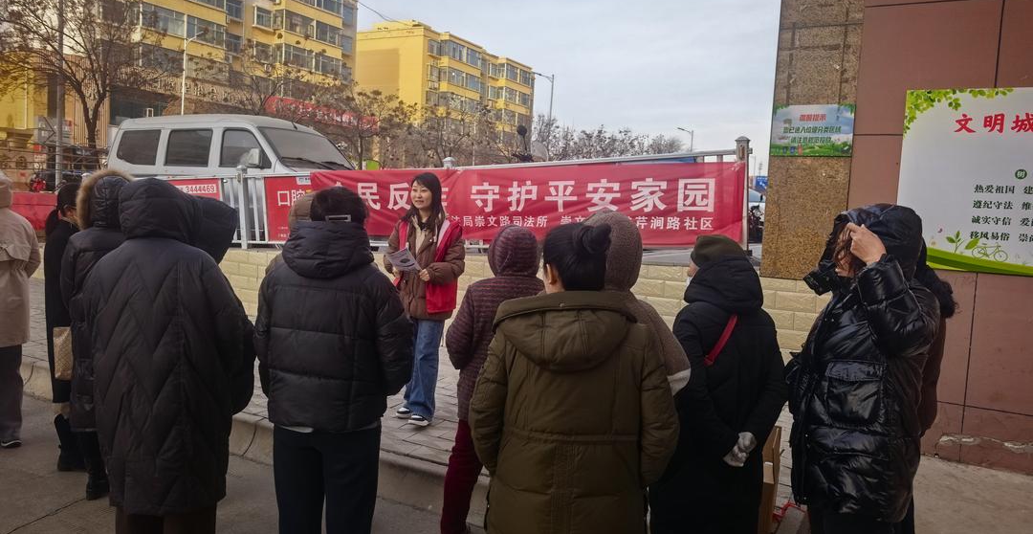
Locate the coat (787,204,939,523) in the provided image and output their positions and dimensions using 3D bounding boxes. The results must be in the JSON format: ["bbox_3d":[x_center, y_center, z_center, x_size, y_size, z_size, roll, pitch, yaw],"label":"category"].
[{"bbox_3d":[1.254,0.333,2.582,0.470,1.116,0.520,3,4,0],"label":"coat"}]

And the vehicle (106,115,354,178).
[{"bbox_3d":[-4.247,-1.280,11.060,4.150,1.880,1.620,5,4,28],"label":"vehicle"}]

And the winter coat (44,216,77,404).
[{"bbox_3d":[-2.510,0.233,4.021,0.360,1.027,0.480,2,4,-24],"label":"winter coat"}]

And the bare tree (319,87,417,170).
[{"bbox_3d":[-6.636,-4.774,31.787,4.100,6.370,4.100,3,4,0],"label":"bare tree"}]

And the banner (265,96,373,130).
[{"bbox_3d":[-17.341,-13.878,65.342,0.200,1.150,13.354,5,4,31],"label":"banner"}]

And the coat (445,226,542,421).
[{"bbox_3d":[-0.055,0.256,3.361,0.540,0.890,0.360,3,4,3],"label":"coat"}]

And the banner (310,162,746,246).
[{"bbox_3d":[-0.232,-0.628,7.197,4.906,0.720,0.040,3,3,28],"label":"banner"}]

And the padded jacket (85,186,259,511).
[{"bbox_3d":[-1.261,0.272,2.578,0.570,1.174,0.420,4,4,12],"label":"padded jacket"}]

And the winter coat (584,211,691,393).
[{"bbox_3d":[0.378,0.219,2.726,0.560,0.859,0.380,3,4,-12],"label":"winter coat"}]

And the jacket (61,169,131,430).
[{"bbox_3d":[-2.086,0.153,3.655,0.540,1.299,0.400,2,4,-20],"label":"jacket"}]

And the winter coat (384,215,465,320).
[{"bbox_3d":[-0.611,-0.003,4.743,0.520,0.682,0.370,4,4,17],"label":"winter coat"}]

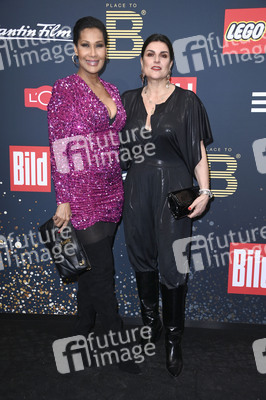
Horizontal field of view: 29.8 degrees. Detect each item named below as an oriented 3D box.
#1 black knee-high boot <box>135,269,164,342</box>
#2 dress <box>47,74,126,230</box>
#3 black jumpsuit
[{"bbox_3d":[0.079,0.621,2.856,0.140,0.500,0.260,8,14,31],"label":"black knee-high boot"},{"bbox_3d":[-0.233,-0.243,2.525,0.420,0.770,0.300,-7,14,-32],"label":"dress"},{"bbox_3d":[0.156,-0.064,2.593,0.500,1.030,0.330,2,12,8],"label":"black jumpsuit"}]

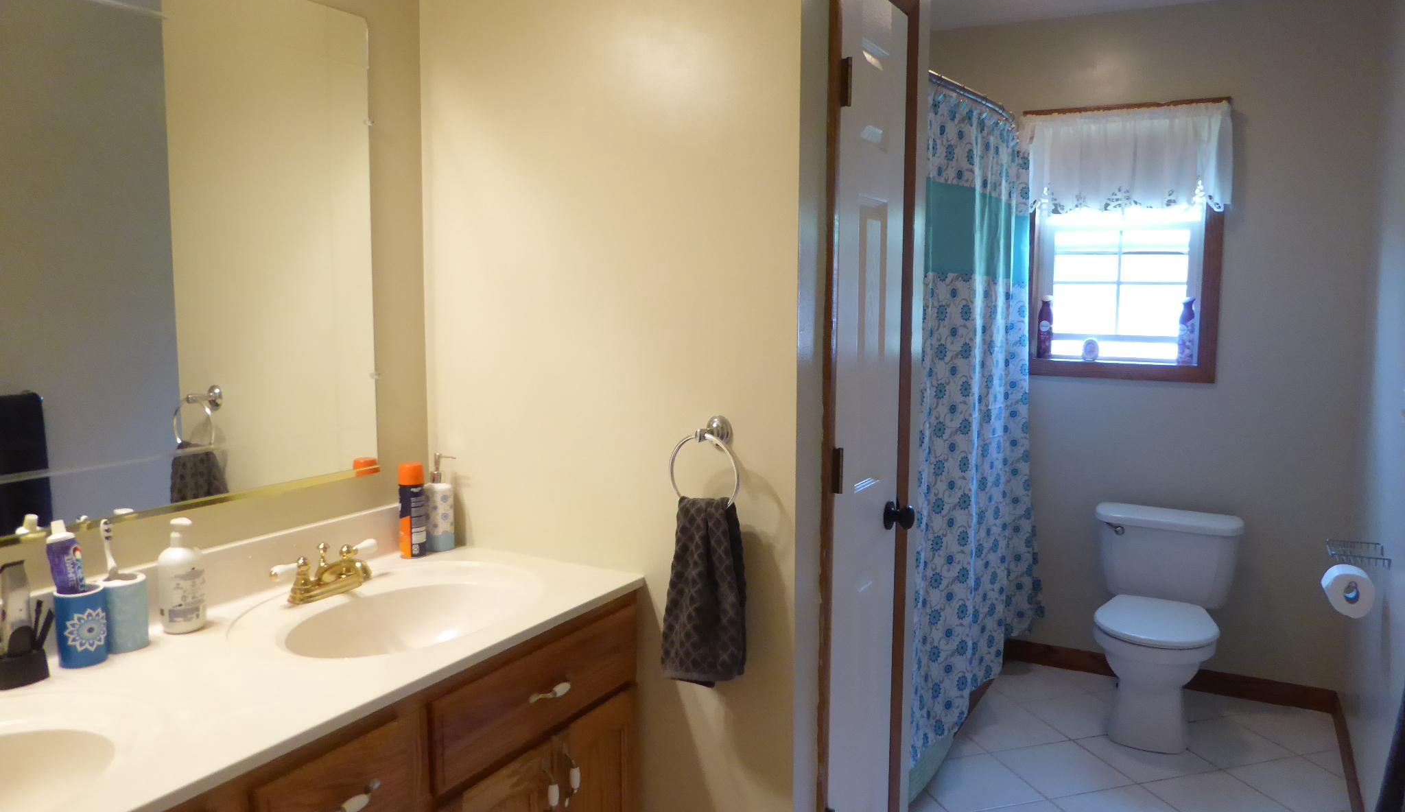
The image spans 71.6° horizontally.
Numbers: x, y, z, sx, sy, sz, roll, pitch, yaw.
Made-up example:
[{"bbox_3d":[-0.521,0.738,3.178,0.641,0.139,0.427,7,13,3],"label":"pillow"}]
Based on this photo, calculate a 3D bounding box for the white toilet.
[{"bbox_3d":[1.513,0.729,3.231,0.460,0.685,0.700,3,7,29],"label":"white toilet"}]

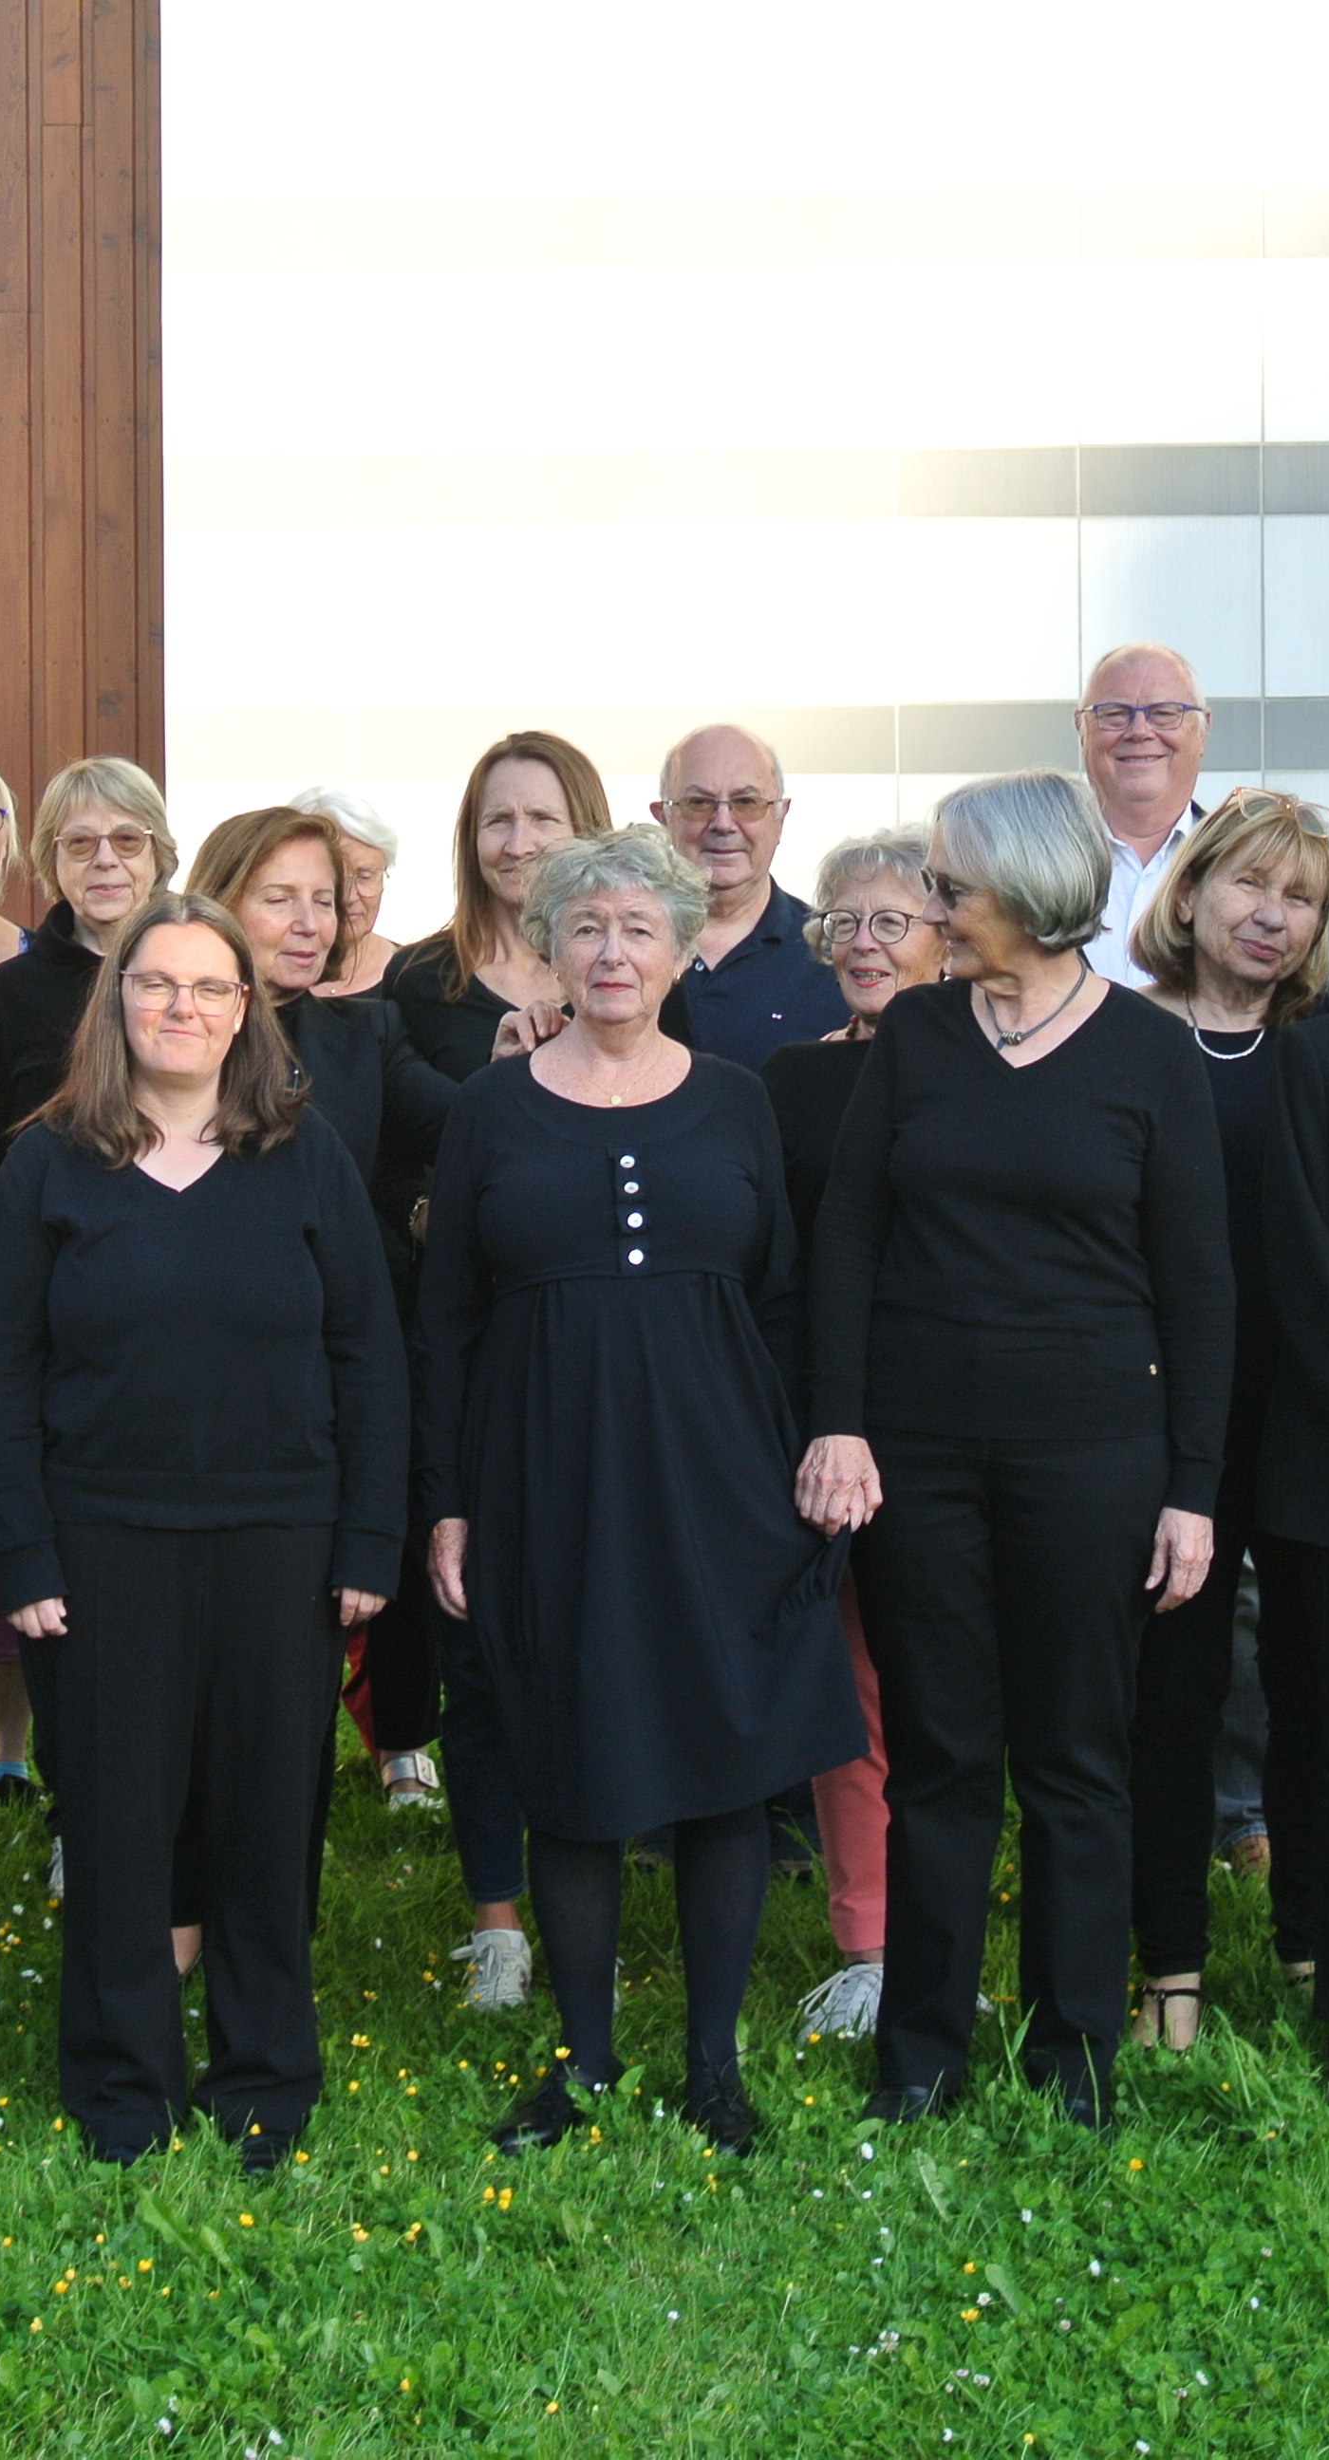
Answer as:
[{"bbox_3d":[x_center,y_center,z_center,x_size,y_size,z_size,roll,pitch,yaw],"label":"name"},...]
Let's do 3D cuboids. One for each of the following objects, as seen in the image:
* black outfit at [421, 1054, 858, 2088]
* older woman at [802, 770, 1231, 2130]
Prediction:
[{"bbox_3d":[-0.029,0.411,5.170,0.520,1.250,0.340,-1,2,0],"label":"black outfit"},{"bbox_3d":[0.434,0.256,5.250,0.520,1.636,0.330,0,2,3],"label":"older woman"}]

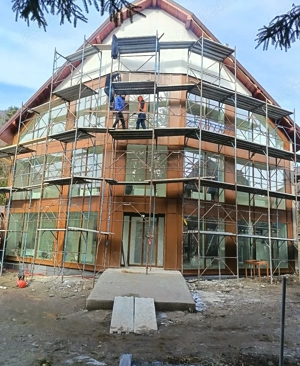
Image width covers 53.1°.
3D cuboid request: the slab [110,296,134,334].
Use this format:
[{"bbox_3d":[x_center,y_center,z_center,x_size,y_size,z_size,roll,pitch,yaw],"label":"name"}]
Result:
[{"bbox_3d":[-0.696,3.431,7.885,0.540,0.110,1.521,2,6,-3],"label":"slab"}]

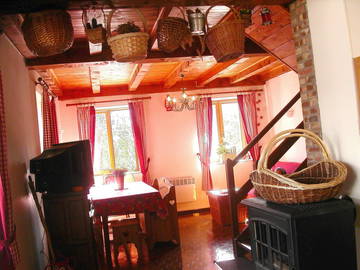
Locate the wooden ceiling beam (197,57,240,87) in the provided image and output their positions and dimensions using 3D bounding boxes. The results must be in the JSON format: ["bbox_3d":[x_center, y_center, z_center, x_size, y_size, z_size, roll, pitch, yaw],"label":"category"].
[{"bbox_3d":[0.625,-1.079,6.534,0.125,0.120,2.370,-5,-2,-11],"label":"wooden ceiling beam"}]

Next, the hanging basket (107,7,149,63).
[{"bbox_3d":[-0.427,-0.839,3.239,0.334,0.454,0.290,-6,-2,-12],"label":"hanging basket"}]

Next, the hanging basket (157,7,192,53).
[{"bbox_3d":[-0.047,-0.818,3.046,0.245,0.340,0.240,-5,-2,-11],"label":"hanging basket"}]

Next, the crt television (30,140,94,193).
[{"bbox_3d":[-1.281,0.337,4.074,0.570,0.490,0.470,-7,-3,37],"label":"crt television"}]

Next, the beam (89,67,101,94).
[{"bbox_3d":[-1.290,-0.885,6.066,0.123,0.126,2.457,-6,-2,-12],"label":"beam"}]

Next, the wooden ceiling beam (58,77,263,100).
[{"bbox_3d":[-0.263,-0.899,7.547,4.000,0.180,0.150,-5,-2,-11],"label":"wooden ceiling beam"}]

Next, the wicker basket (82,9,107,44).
[{"bbox_3d":[-0.683,-0.875,3.150,0.176,0.284,0.139,-6,-2,6],"label":"wicker basket"}]

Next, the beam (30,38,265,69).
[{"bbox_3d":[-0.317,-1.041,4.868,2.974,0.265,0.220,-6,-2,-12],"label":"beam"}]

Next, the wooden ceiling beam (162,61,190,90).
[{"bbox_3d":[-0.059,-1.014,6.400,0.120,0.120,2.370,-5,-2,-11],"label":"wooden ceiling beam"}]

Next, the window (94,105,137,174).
[{"bbox_3d":[-1.298,0.143,7.453,0.930,1.260,0.100,-5,-2,-11],"label":"window"}]

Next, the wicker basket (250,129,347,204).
[{"bbox_3d":[0.847,0.225,2.912,0.622,0.521,0.479,-6,-2,6],"label":"wicker basket"}]

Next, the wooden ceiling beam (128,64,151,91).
[{"bbox_3d":[-0.648,-0.947,6.225,0.123,0.126,2.432,-6,-2,-12],"label":"wooden ceiling beam"}]

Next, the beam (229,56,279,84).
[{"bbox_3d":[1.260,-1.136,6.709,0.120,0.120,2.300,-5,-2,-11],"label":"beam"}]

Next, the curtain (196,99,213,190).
[{"bbox_3d":[0.490,0.169,7.608,0.320,1.760,0.100,-5,-2,-11],"label":"curtain"}]

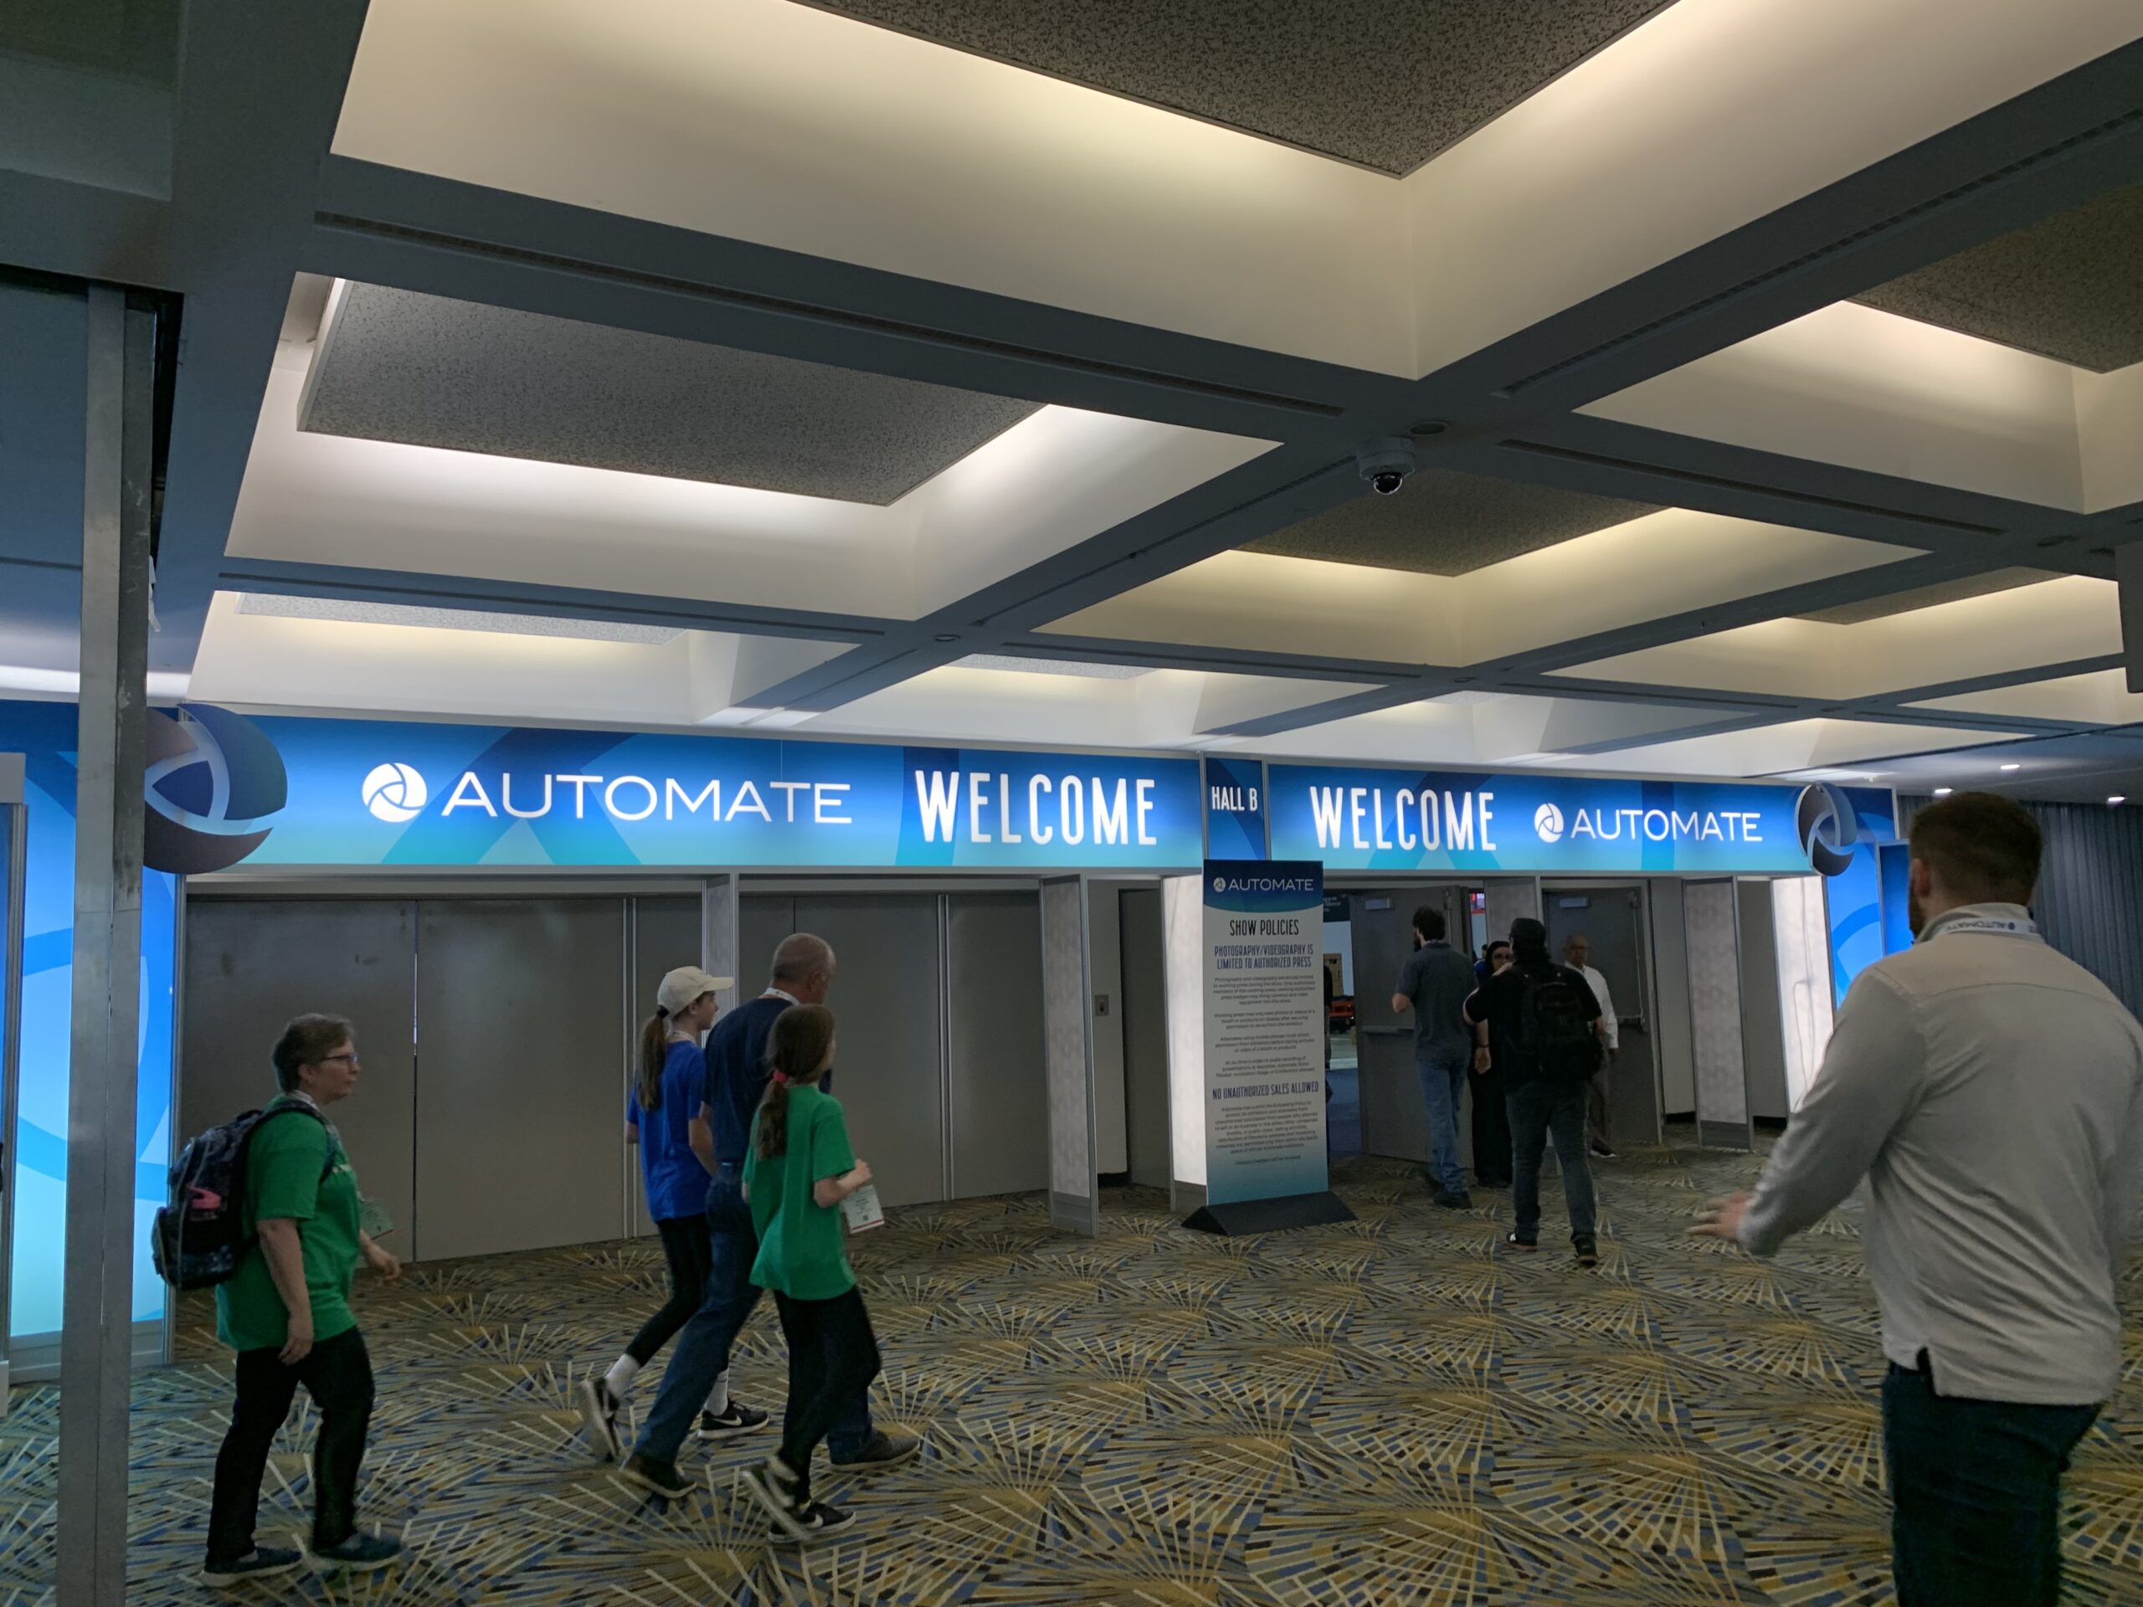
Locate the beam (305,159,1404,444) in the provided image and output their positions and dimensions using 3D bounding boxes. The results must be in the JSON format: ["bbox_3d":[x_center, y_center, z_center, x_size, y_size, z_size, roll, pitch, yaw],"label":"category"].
[{"bbox_3d":[-0.346,-1.164,3.648,2.503,0.200,0.547,2,-7,-30],"label":"beam"}]

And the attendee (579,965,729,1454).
[{"bbox_3d":[-1.443,1.424,5.760,0.760,1.640,0.460,2,-7,-33],"label":"attendee"}]

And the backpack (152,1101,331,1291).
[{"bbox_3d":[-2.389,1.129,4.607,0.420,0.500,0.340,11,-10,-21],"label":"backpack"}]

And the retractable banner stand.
[{"bbox_3d":[1.179,1.470,10.018,0.950,2.230,0.480,2,-7,-30],"label":"retractable banner stand"}]

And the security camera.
[{"bbox_3d":[0.898,-0.940,4.562,0.160,0.140,0.160,-2,-6,0],"label":"security camera"}]

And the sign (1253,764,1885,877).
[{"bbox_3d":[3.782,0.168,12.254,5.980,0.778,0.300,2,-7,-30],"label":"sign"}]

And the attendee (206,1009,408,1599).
[{"bbox_3d":[-2.213,1.386,4.681,0.600,1.550,0.520,1,-6,-22],"label":"attendee"}]

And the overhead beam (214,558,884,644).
[{"bbox_3d":[-1.862,-0.860,6.221,2.503,0.200,0.547,2,-7,-30],"label":"overhead beam"}]

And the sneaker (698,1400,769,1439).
[{"bbox_3d":[-1.214,2.183,5.728,0.270,0.110,0.100,1,-7,-29],"label":"sneaker"}]

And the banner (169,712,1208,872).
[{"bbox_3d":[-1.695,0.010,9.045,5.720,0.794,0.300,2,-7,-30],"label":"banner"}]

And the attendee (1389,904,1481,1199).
[{"bbox_3d":[2.372,1.669,10.674,0.550,1.890,0.520,0,-6,-15],"label":"attendee"}]

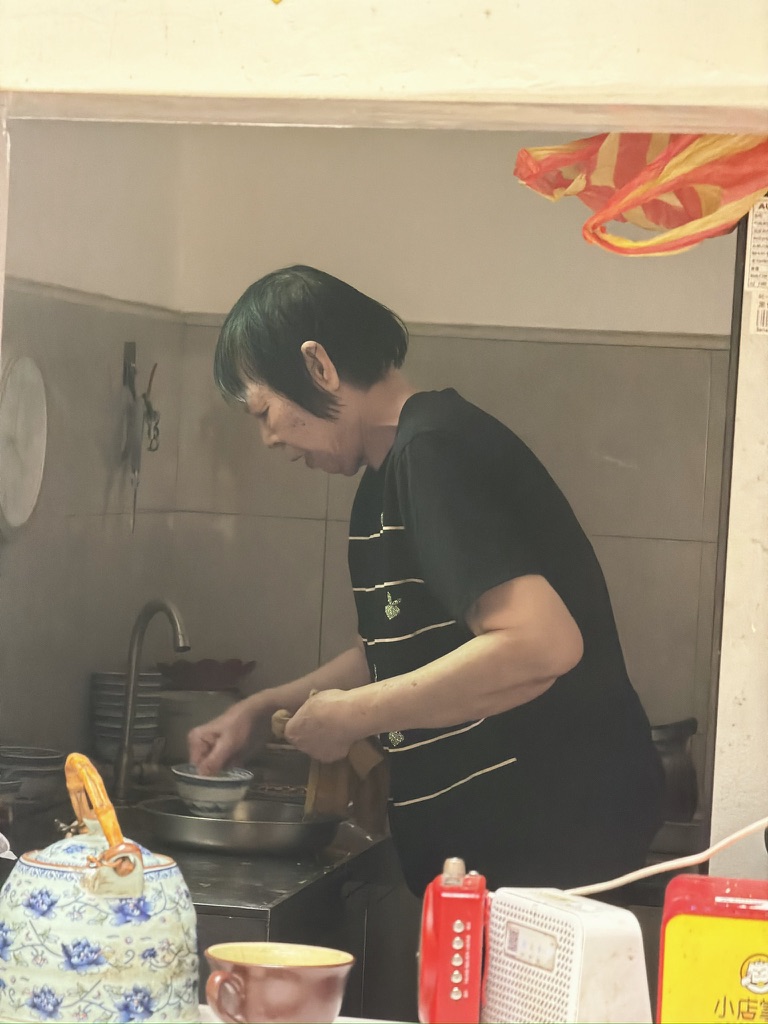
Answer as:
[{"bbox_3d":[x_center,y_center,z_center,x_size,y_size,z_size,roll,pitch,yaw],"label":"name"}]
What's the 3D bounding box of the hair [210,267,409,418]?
[{"bbox_3d":[-0.094,-0.192,3.430,0.210,0.190,0.180,-40,0,5],"label":"hair"}]

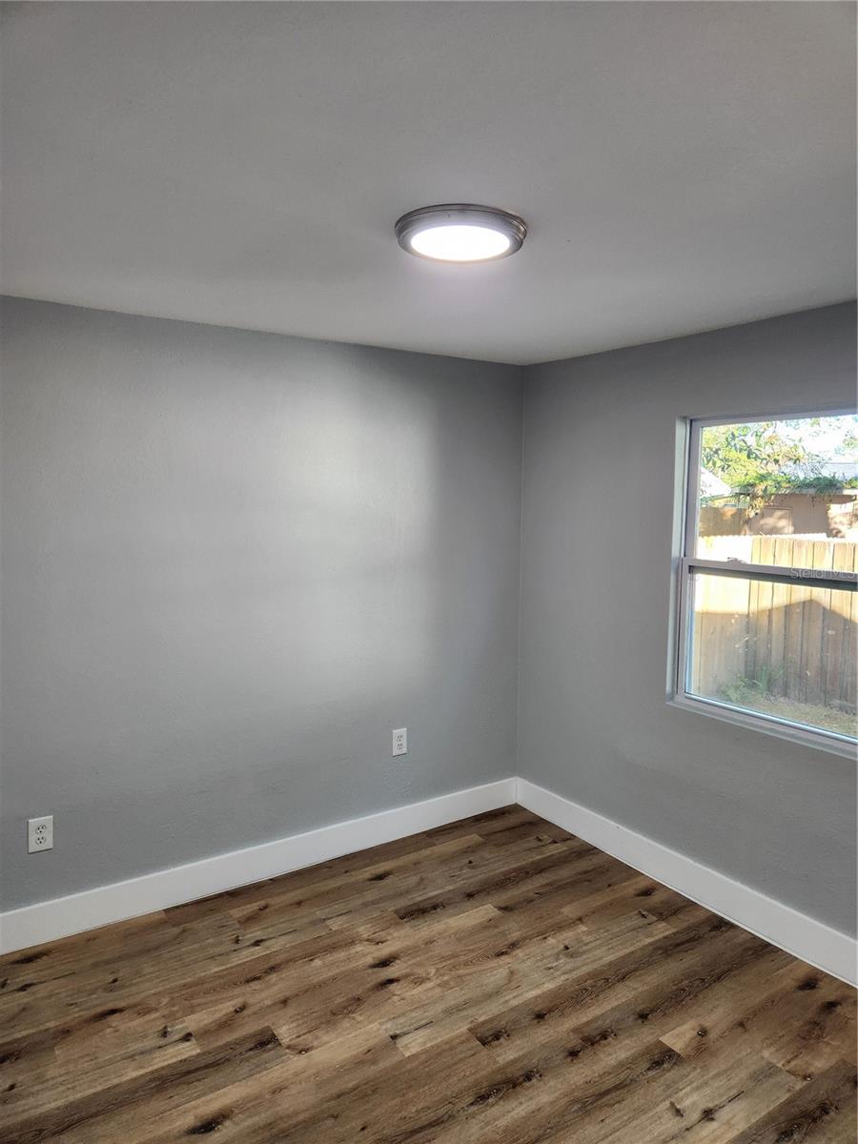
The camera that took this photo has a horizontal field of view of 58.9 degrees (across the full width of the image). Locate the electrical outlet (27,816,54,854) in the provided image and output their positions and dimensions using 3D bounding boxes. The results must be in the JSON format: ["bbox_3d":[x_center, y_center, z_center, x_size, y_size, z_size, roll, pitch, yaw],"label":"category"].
[{"bbox_3d":[-1.406,0.948,2.752,0.079,0.121,0.008,-4,8,-34],"label":"electrical outlet"}]

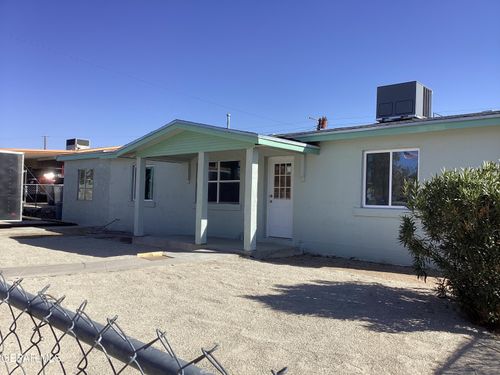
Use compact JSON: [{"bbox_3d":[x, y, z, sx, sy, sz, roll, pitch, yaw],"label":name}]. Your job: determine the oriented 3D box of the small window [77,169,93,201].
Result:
[{"bbox_3d":[-6.425,-0.126,17.508,1.170,1.230,0.100,0,-2,40],"label":"small window"}]

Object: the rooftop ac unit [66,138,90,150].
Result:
[{"bbox_3d":[-11.097,-2.654,28.979,1.223,0.810,1.040,0,-2,40],"label":"rooftop ac unit"}]

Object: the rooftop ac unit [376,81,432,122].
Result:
[{"bbox_3d":[4.684,-2.495,13.574,1.169,0.989,1.360,0,-2,40],"label":"rooftop ac unit"}]

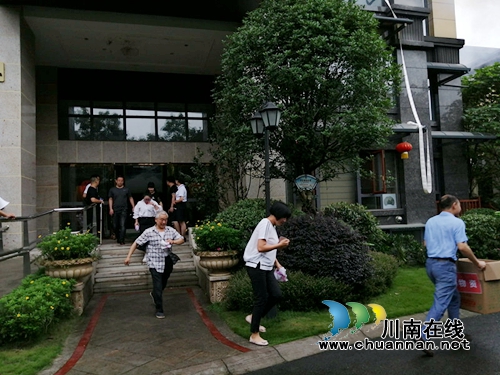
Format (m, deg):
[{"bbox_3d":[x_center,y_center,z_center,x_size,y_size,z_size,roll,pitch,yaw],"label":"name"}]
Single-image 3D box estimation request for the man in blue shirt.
[{"bbox_3d":[2.244,0.922,4.120,0.580,1.680,0.530,1,-4,-44],"label":"man in blue shirt"}]

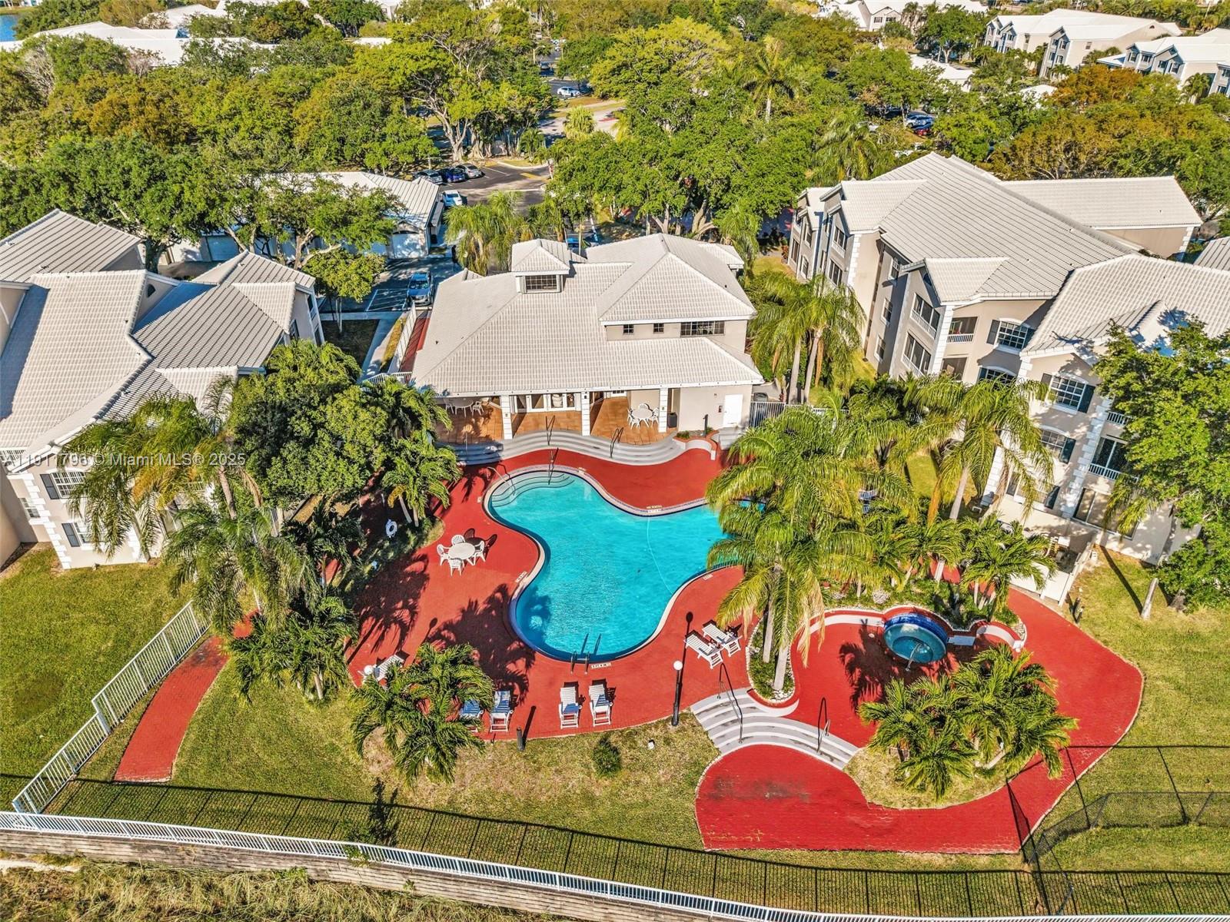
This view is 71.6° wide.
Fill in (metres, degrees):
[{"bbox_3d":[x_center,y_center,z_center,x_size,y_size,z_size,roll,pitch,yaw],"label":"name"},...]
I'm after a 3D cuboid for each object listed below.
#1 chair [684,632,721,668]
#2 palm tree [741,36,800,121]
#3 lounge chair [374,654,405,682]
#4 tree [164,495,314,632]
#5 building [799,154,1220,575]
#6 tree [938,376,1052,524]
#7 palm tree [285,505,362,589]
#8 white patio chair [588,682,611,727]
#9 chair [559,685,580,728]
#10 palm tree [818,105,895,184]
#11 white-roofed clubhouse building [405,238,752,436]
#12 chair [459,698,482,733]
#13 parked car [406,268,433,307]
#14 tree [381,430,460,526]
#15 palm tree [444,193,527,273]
[{"bbox_3d":[3.509,7.334,33.640,0.680,0.800,1.650,-24,38,-33],"label":"chair"},{"bbox_3d":[16.833,-38.394,93.159,6.300,13.200,6.300,0,33,0],"label":"palm tree"},{"bbox_3d":[-9.075,8.050,33.127,0.720,0.880,1.780,23,40,31],"label":"lounge chair"},{"bbox_3d":[-13.981,4.426,33.121,5.000,7.000,5.000,0,33,0],"label":"tree"},{"bbox_3d":[25.150,-11.512,52.810,21.000,12.000,38.000,-3,33,-4],"label":"building"},{"bbox_3d":[16.800,-0.044,39.248,5.000,7.600,5.000,0,33,0],"label":"tree"},{"bbox_3d":[-12.639,3.875,36.781,3.500,3.600,3.500,-1,31,0],"label":"palm tree"},{"bbox_3d":[-0.581,8.884,31.785,0.720,0.880,1.780,-5,33,-7],"label":"white patio chair"},{"bbox_3d":[-1.691,8.851,31.197,0.680,0.800,1.650,-3,31,-3],"label":"chair"},{"bbox_3d":[21.716,-26.080,78.927,6.400,10.900,6.400,-1,31,0],"label":"palm tree"},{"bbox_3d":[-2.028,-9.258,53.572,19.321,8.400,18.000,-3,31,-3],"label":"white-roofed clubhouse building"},{"bbox_3d":[-5.301,9.041,31.575,0.720,0.880,1.780,0,33,0],"label":"chair"},{"bbox_3d":[-15.495,-13.828,68.065,1.820,1.500,4.600,-4,31,-5],"label":"parked car"},{"bbox_3d":[-9.369,1.244,40.341,3.800,4.200,3.800,-1,31,0],"label":"tree"},{"bbox_3d":[-9.565,-14.857,61.867,5.500,8.000,5.500,0,33,0],"label":"palm tree"}]

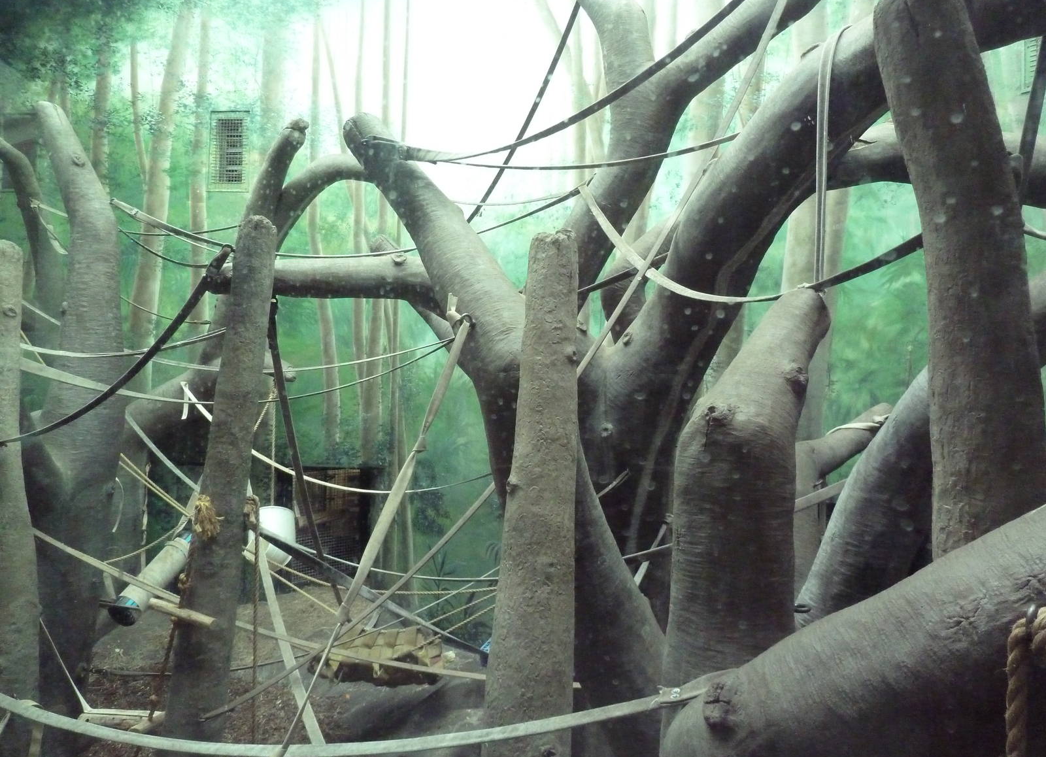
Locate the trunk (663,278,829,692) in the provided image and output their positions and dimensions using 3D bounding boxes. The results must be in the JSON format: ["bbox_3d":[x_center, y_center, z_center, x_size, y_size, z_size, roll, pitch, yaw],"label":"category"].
[{"bbox_3d":[0.766,0.429,2.600,0.550,1.450,0.460,1,-1,9],"label":"trunk"}]

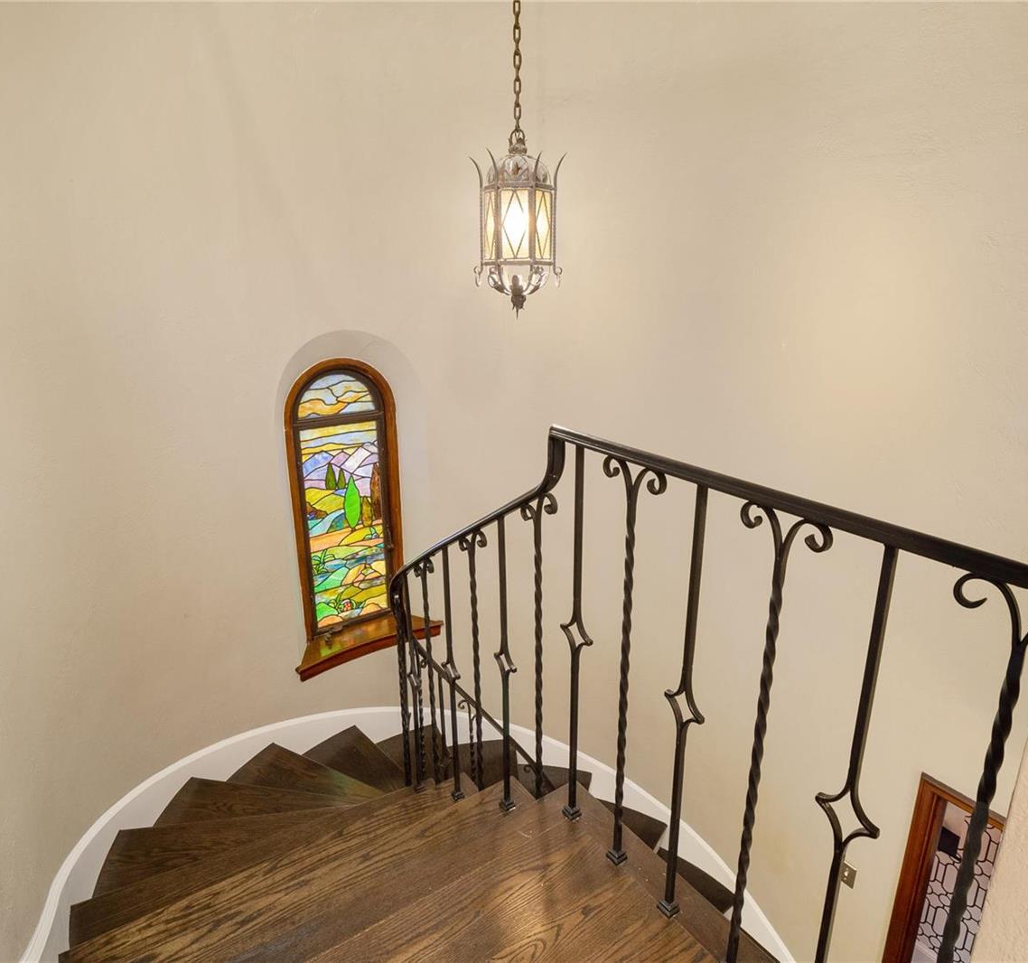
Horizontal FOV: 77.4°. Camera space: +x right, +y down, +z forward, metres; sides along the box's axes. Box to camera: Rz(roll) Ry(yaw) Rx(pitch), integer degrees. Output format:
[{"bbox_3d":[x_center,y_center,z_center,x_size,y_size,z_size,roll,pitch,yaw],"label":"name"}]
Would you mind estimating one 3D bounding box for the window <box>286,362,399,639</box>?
[{"bbox_3d":[-0.933,0.112,3.635,0.610,1.560,0.100,-10,18,-31],"label":"window"}]

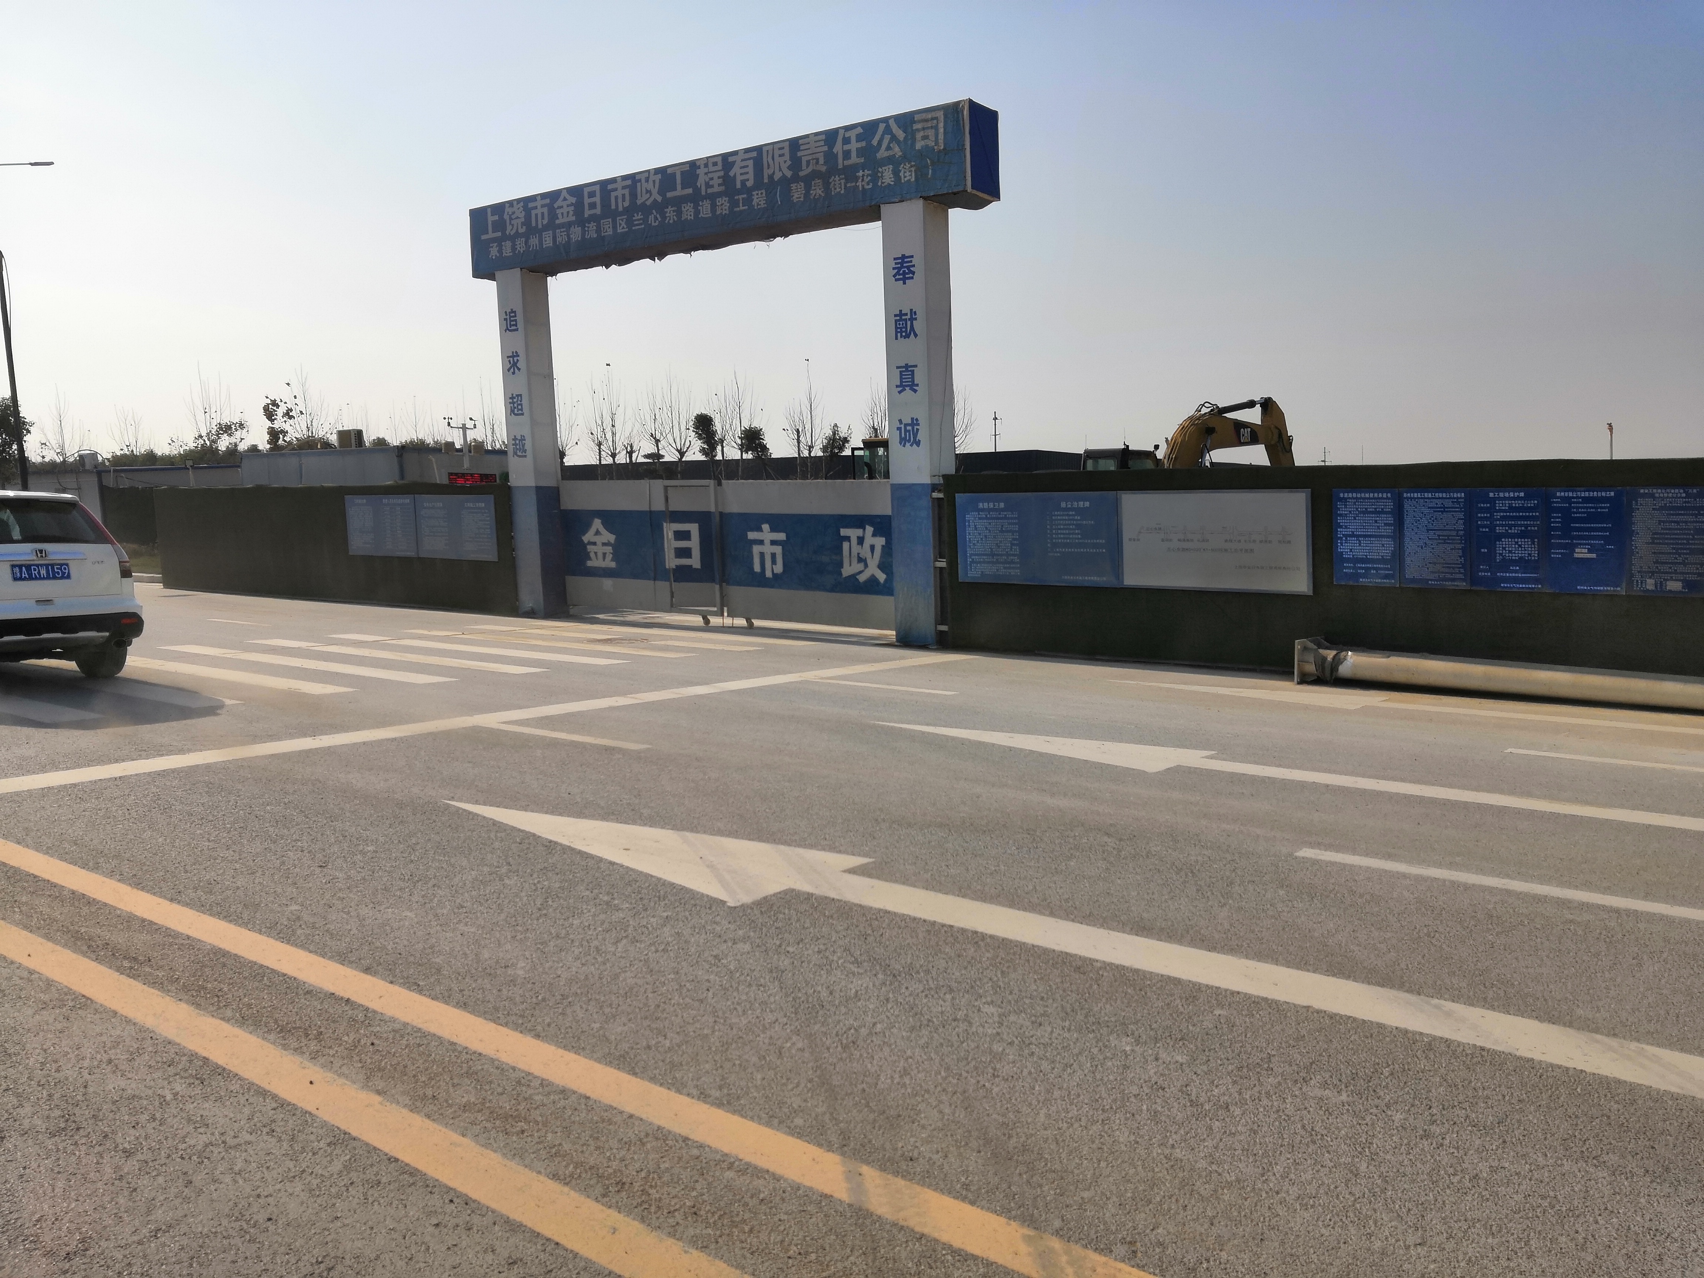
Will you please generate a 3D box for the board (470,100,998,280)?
[{"bbox_3d":[-2.019,-5.671,17.422,8.875,0.992,0.627,4,9,38],"label":"board"}]

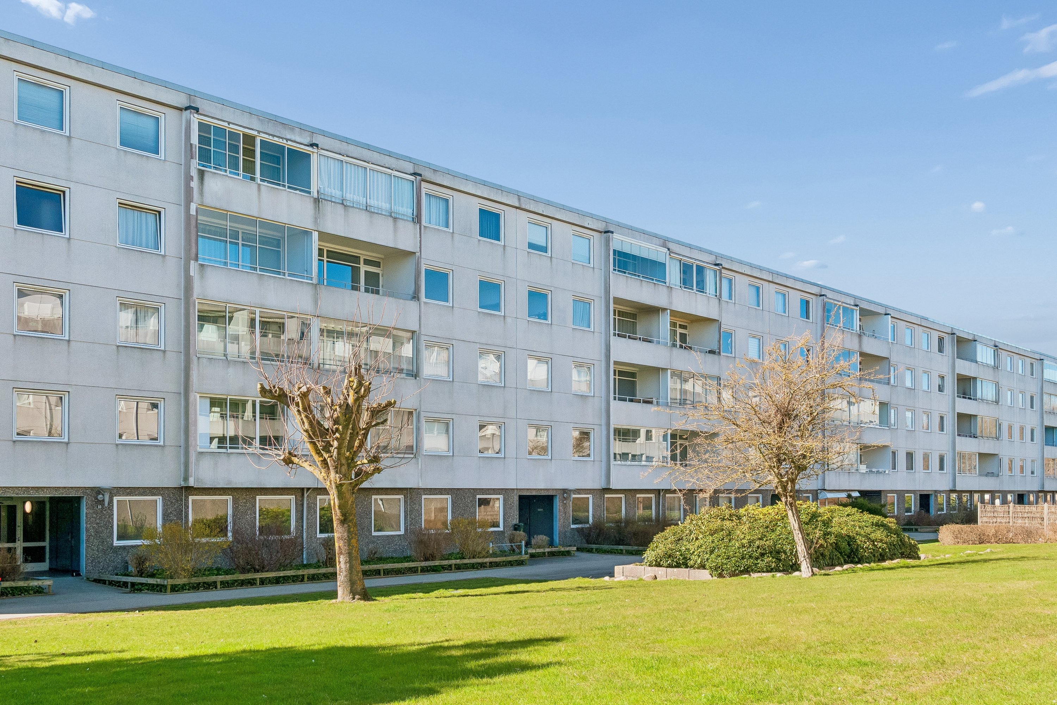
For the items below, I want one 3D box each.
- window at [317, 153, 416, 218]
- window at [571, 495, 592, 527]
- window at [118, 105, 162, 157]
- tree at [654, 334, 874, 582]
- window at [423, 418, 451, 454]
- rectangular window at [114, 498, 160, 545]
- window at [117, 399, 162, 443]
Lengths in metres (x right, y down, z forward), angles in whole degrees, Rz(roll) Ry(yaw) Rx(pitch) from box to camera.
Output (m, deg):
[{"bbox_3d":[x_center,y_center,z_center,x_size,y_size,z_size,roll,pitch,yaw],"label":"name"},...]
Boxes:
[{"bbox_3d":[-5.677,-5.710,37.231,0.150,1.591,4.403,-4,-6,42],"label":"window"},{"bbox_3d":[2.335,6.929,46.050,0.150,1.400,1.450,-4,-5,42],"label":"window"},{"bbox_3d":[-11.247,-6.385,30.653,0.120,1.282,1.395,-3,-5,42],"label":"window"},{"bbox_3d":[6.118,2.614,27.426,5.628,6.301,5.600,0,-5,0],"label":"tree"},{"bbox_3d":[-3.378,3.145,39.336,0.120,1.303,1.463,-3,-5,42],"label":"window"},{"bbox_3d":[-11.365,4.894,30.769,0.150,1.380,1.450,-4,-5,42],"label":"rectangular window"},{"bbox_3d":[-11.228,1.972,30.577,0.150,1.400,1.450,-4,-5,42],"label":"window"}]

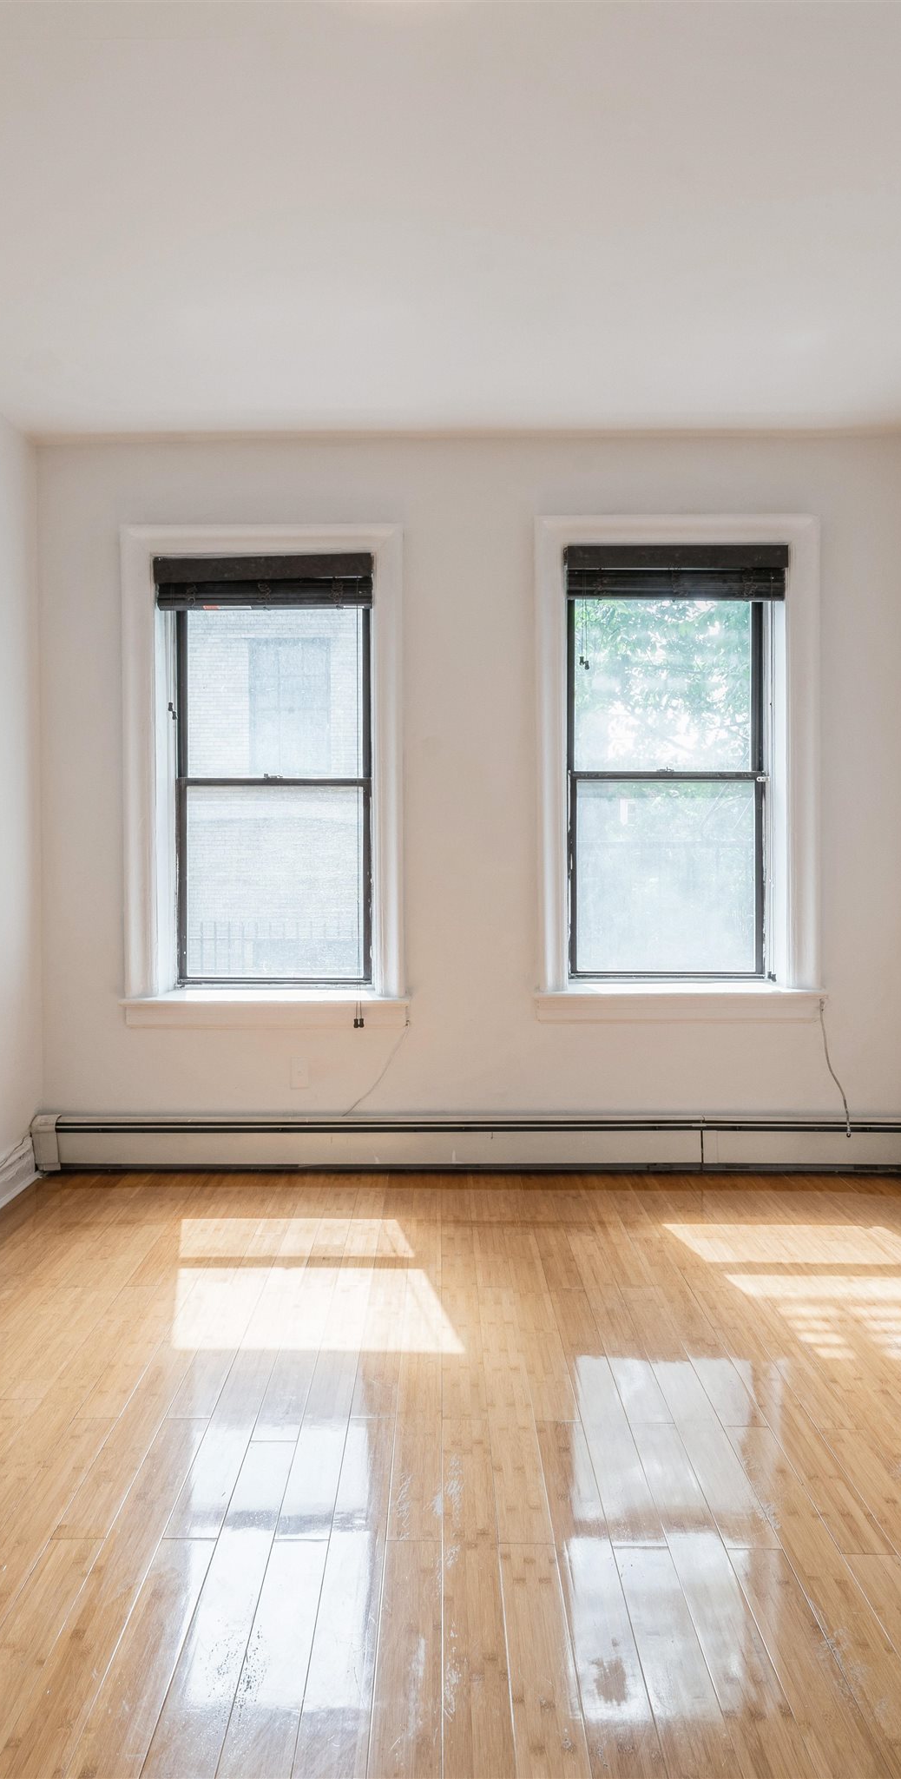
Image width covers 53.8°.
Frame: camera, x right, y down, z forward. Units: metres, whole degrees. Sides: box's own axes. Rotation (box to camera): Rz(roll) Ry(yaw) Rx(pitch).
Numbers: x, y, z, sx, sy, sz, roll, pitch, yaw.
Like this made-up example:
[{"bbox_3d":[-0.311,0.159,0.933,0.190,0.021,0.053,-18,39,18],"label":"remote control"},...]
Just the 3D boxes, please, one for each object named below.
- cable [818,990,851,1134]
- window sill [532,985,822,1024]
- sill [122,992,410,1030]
[{"bbox_3d":[1.468,0.675,3.385,0.120,0.540,0.060,0,2,0],"label":"cable"},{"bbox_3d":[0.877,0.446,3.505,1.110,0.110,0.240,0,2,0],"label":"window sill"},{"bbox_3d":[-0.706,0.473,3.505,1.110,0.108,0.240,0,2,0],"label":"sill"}]

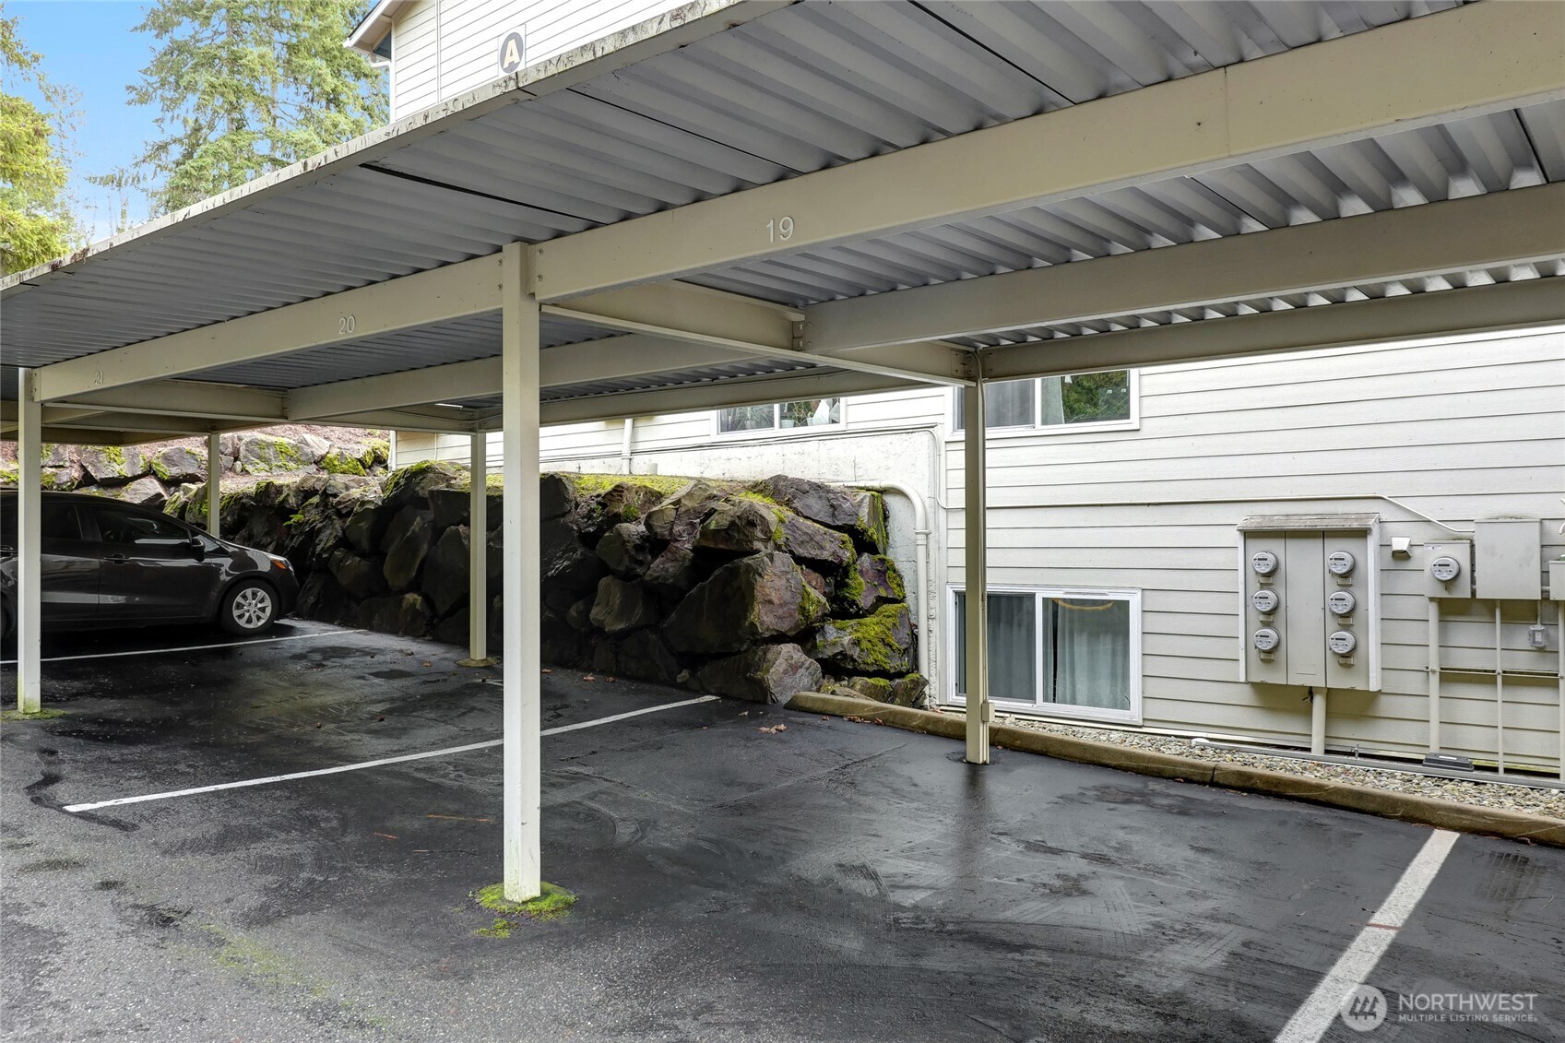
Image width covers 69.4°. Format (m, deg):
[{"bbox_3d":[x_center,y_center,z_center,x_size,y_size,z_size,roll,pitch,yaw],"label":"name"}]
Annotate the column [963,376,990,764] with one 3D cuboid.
[{"bbox_3d":[1.294,0.305,7.547,0.108,2.608,0.108,-1,-1,39],"label":"column"}]

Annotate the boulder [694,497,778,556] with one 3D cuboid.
[{"bbox_3d":[-0.381,0.041,9.400,0.680,0.470,0.520,-1,-1,18],"label":"boulder"}]

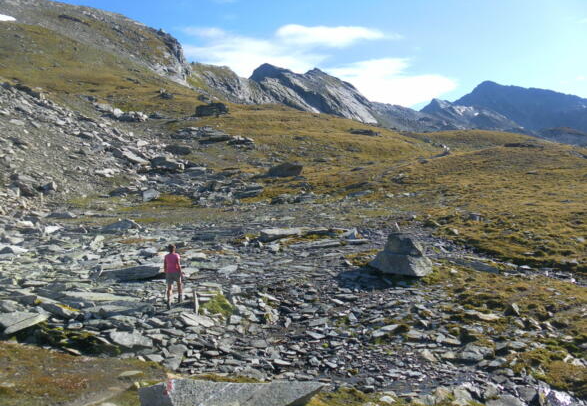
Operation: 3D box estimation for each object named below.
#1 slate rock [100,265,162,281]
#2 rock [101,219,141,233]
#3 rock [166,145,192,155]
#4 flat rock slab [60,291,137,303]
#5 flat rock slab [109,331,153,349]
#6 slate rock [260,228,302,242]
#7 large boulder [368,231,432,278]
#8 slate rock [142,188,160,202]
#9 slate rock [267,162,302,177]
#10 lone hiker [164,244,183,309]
[{"bbox_3d":[-5.089,2.222,18.700,2.000,0.380,1.100,0,1,0],"label":"slate rock"},{"bbox_3d":[-8.600,1.168,29.500,1.950,0.580,1.400,0,1,0],"label":"rock"},{"bbox_3d":[-10.950,-5.043,57.000,2.450,0.900,1.700,0,1,0],"label":"rock"},{"bbox_3d":[-5.362,2.612,16.400,2.100,0.190,1.000,0,1,0],"label":"flat rock slab"},{"bbox_3d":[-3.186,2.688,11.600,0.840,0.220,0.500,0,1,0],"label":"flat rock slab"},{"bbox_3d":[-0.624,1.513,28.500,2.100,0.500,1.200,0,1,0],"label":"slate rock"},{"bbox_3d":[3.751,1.823,20.800,2.200,1.550,1.800,0,1,0],"label":"large boulder"},{"bbox_3d":[-9.572,-0.573,40.000,1.200,0.850,1.000,0,1,0],"label":"slate rock"},{"bbox_3d":[-0.743,-2.766,49.000,2.900,1.250,2.000,0,1,0],"label":"slate rock"},{"bbox_3d":[-3.084,1.902,15.250,0.470,1.660,0.420,0,1,-3],"label":"lone hiker"}]

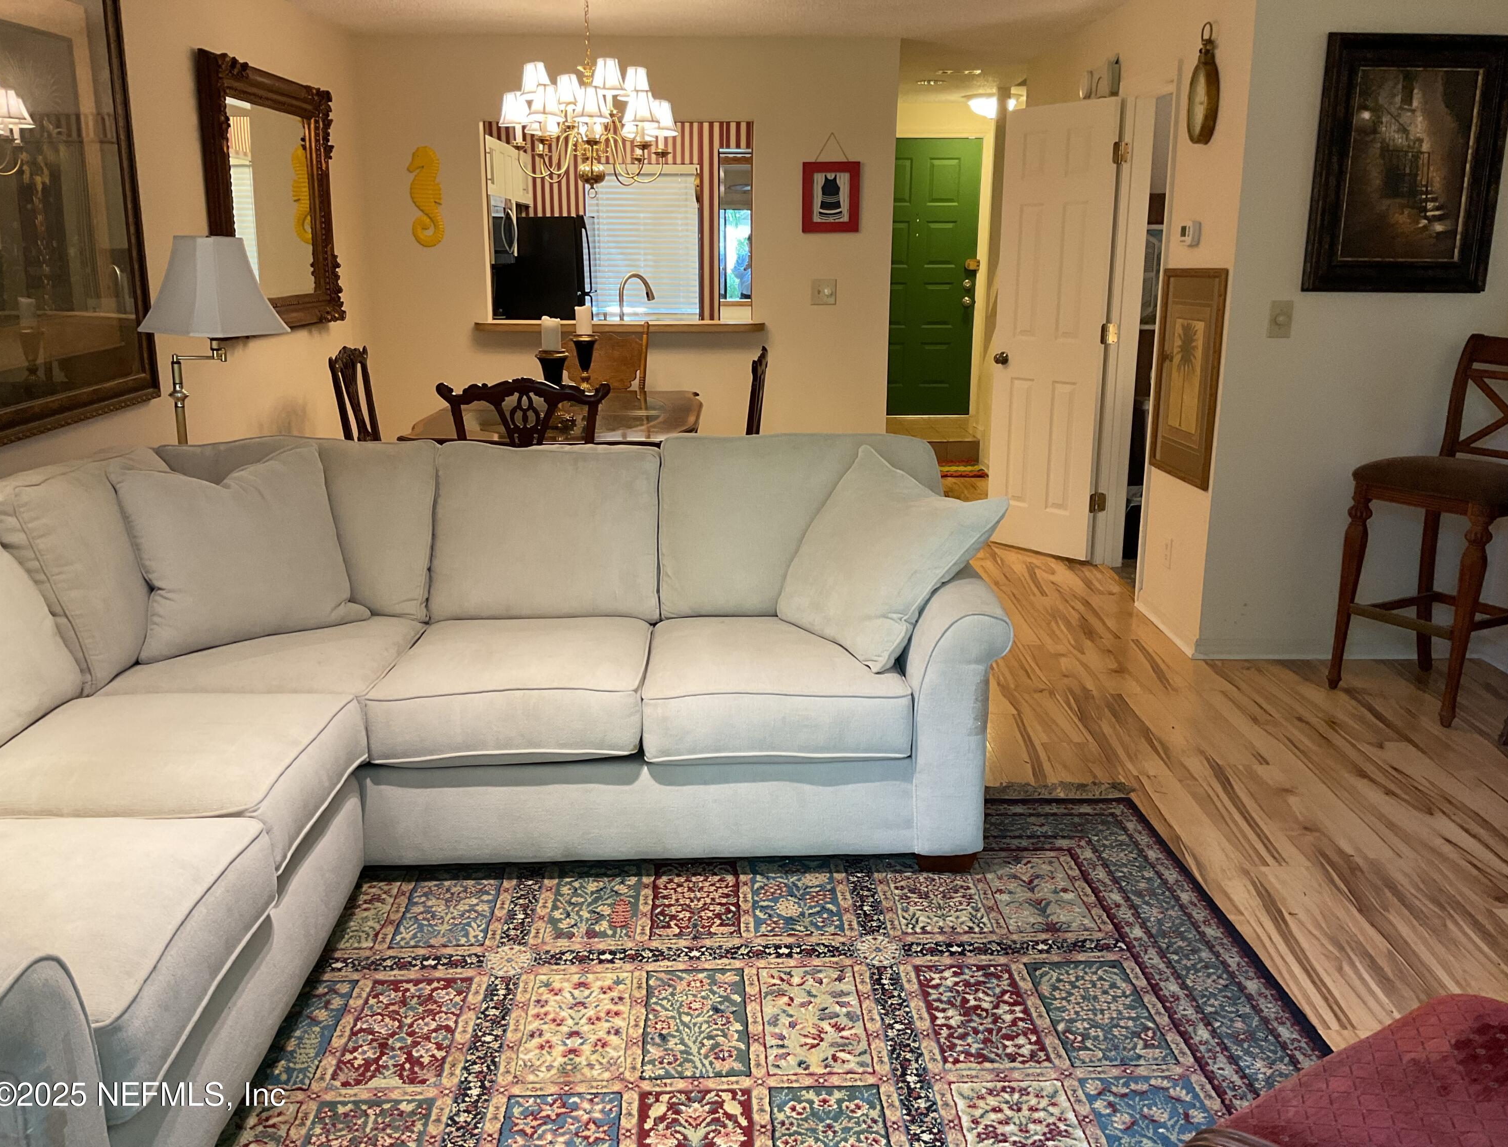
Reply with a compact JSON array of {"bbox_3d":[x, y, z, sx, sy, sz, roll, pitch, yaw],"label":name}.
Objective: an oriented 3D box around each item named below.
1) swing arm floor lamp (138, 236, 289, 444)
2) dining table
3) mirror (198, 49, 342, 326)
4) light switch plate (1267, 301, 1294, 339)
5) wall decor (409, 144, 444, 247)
[{"bbox_3d":[-1.589,-0.266,3.804,0.480,1.450,0.440,0,14,-1],"label":"swing arm floor lamp"},{"bbox_3d":[-0.763,-0.289,5.342,1.075,0.760,1.660,0,14,-1],"label":"dining table"},{"bbox_3d":[-1.907,-1.505,5.188,0.100,0.985,1.220,0,14,-1],"label":"mirror"},{"bbox_3d":[1.769,-0.848,4.290,0.077,0.124,0.018,0,14,-1],"label":"light switch plate"},{"bbox_3d":[-1.669,-1.915,6.521,0.185,0.500,0.035,0,14,-1],"label":"wall decor"}]

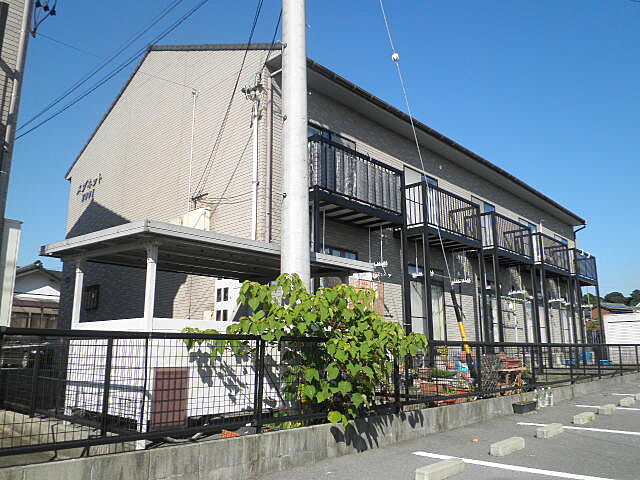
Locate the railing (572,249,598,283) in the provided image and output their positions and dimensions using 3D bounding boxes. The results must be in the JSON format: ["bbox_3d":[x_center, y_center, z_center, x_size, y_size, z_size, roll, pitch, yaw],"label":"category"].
[{"bbox_3d":[11.143,1.079,20.100,0.100,1.050,2.850,-13,-18,43],"label":"railing"}]

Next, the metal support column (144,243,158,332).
[{"bbox_3d":[-1.439,0.862,4.052,0.065,1.700,0.065,-13,-18,43],"label":"metal support column"}]

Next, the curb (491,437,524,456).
[{"bbox_3d":[1.880,2.071,4.810,0.120,0.090,0.600,-13,-18,43],"label":"curb"}]

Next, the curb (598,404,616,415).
[{"bbox_3d":[4.436,2.608,7.410,0.120,0.090,0.600,-13,-18,43],"label":"curb"}]

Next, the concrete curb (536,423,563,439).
[{"bbox_3d":[2.707,2.245,5.650,0.120,0.090,0.600,-13,-18,43],"label":"concrete curb"}]

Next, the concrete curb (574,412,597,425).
[{"bbox_3d":[3.621,2.430,6.580,0.120,0.090,0.600,-13,-18,43],"label":"concrete curb"}]

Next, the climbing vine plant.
[{"bbox_3d":[-0.021,1.108,4.861,0.950,1.450,2.950,-13,-18,43],"label":"climbing vine plant"}]

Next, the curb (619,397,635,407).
[{"bbox_3d":[5.306,2.790,8.290,0.120,0.090,0.600,-13,-18,43],"label":"curb"}]

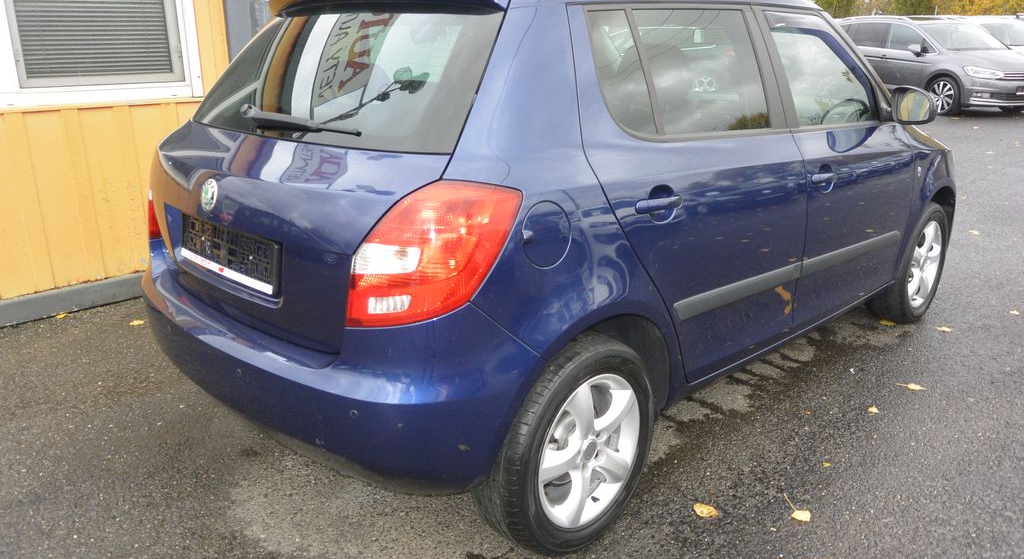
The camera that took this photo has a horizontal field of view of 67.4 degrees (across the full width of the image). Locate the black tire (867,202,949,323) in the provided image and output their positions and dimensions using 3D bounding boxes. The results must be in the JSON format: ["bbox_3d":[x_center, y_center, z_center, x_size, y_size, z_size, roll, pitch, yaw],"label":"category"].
[{"bbox_3d":[1.880,-0.092,3.672,0.580,0.575,0.195,-16,23,-42],"label":"black tire"}]

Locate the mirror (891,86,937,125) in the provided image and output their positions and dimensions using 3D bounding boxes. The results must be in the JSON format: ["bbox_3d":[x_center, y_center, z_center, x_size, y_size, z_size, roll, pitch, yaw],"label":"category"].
[{"bbox_3d":[1.549,-0.672,2.965,0.100,0.145,0.170,-13,21,-36],"label":"mirror"}]

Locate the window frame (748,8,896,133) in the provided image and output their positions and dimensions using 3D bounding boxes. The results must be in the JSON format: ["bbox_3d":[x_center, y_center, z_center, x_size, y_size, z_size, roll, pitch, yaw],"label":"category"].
[{"bbox_3d":[1.158,-0.766,2.796,0.925,0.451,0.060,-17,1,-44],"label":"window frame"}]

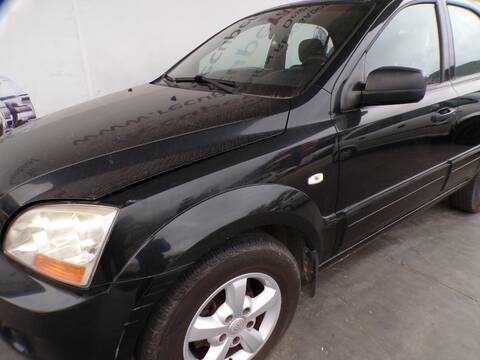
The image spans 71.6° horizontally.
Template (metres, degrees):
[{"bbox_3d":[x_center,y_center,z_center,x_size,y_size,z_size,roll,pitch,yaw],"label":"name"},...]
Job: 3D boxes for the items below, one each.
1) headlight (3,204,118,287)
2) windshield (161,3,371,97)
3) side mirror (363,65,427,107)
[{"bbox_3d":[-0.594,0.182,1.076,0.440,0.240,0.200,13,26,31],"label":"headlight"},{"bbox_3d":[0.025,-0.795,2.030,0.853,0.150,1.400,-48,40,-14],"label":"windshield"},{"bbox_3d":[0.665,-0.402,1.418,0.230,0.165,0.130,19,29,40],"label":"side mirror"}]

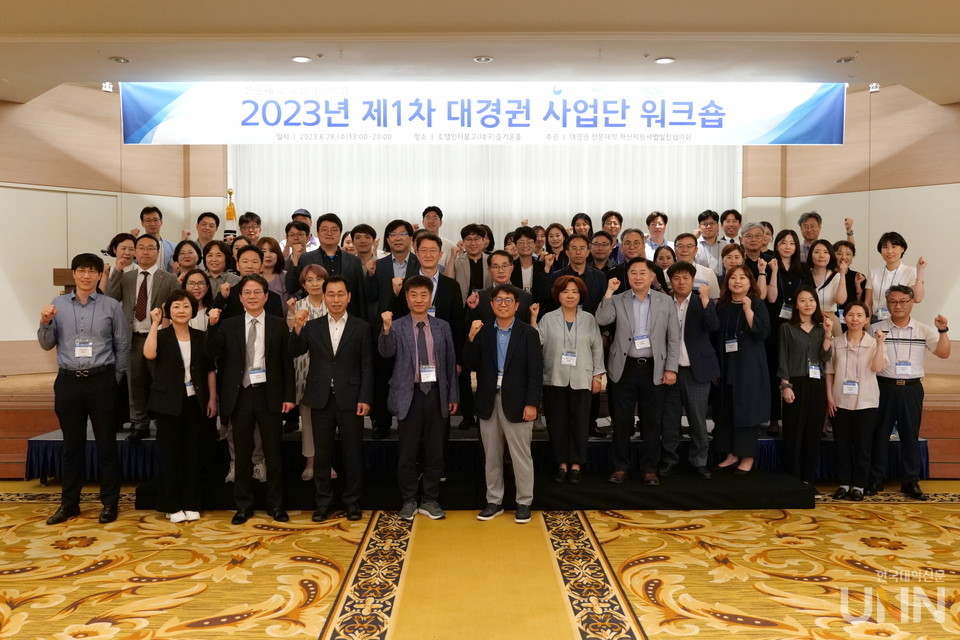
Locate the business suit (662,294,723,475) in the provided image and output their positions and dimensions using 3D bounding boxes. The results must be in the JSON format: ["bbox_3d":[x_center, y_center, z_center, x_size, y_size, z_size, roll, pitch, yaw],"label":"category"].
[{"bbox_3d":[1.674,0.498,6.175,0.500,1.419,0.360,1,2,22],"label":"business suit"}]

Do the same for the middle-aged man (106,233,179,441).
[{"bbox_3d":[-2.885,0.124,6.607,0.570,1.711,0.420,0,2,-8],"label":"middle-aged man"}]

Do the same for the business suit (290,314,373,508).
[{"bbox_3d":[-1.040,0.638,5.416,0.566,1.383,0.360,0,3,-3],"label":"business suit"}]

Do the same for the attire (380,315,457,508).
[{"bbox_3d":[-0.433,0.634,5.439,0.563,1.346,0.360,0,3,0],"label":"attire"}]

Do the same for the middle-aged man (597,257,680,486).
[{"bbox_3d":[1.182,0.368,5.767,0.603,1.677,0.420,0,3,8],"label":"middle-aged man"}]

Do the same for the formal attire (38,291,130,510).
[{"bbox_3d":[-2.797,0.578,5.476,0.580,1.573,0.380,0,2,-8],"label":"formal attire"}]

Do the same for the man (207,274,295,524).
[{"bbox_3d":[-1.625,0.547,5.474,0.580,1.735,0.430,0,2,-10],"label":"man"}]

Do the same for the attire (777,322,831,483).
[{"bbox_3d":[2.544,0.647,6.100,0.450,1.270,0.340,1,2,15],"label":"attire"}]

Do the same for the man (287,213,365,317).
[{"bbox_3d":[-1.295,0.022,6.610,0.639,1.862,0.420,0,3,-3],"label":"man"}]

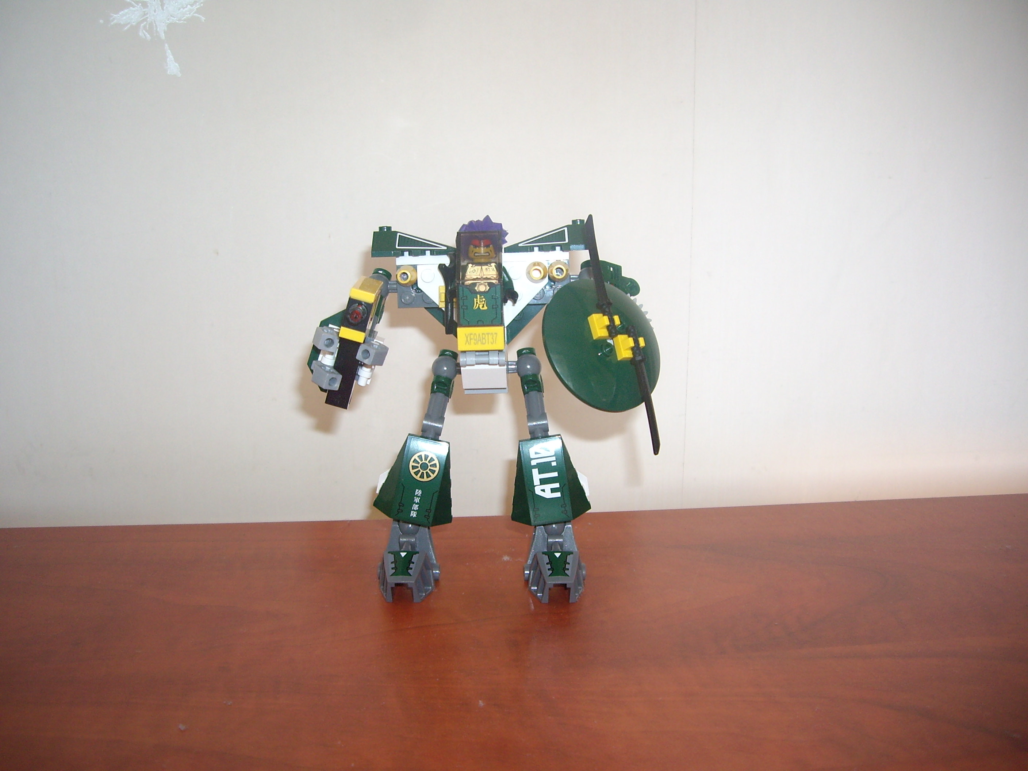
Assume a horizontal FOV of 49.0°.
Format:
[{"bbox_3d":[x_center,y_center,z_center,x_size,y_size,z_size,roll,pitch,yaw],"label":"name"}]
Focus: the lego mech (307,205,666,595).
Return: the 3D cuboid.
[{"bbox_3d":[-0.010,0.008,0.407,0.121,0.138,0.086,-1,15,-1],"label":"lego mech"}]

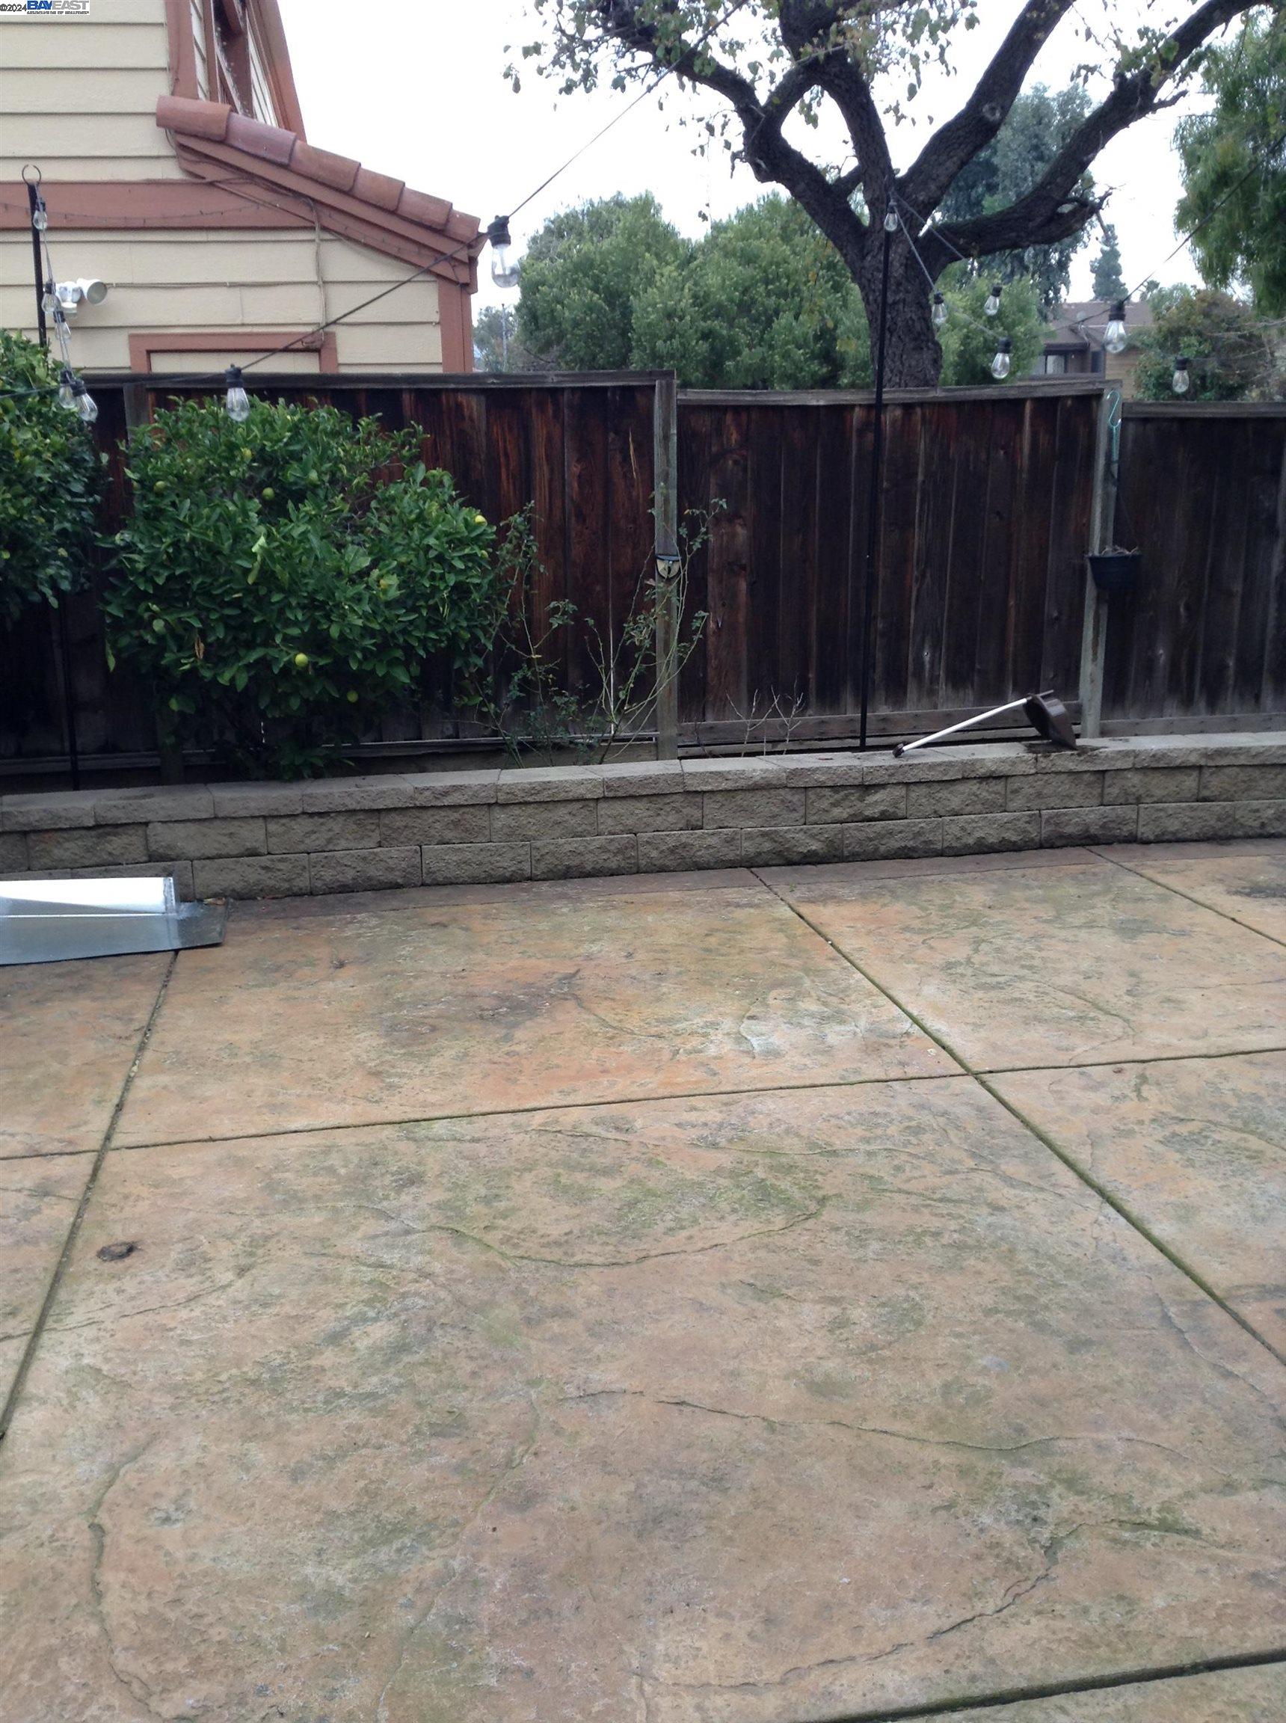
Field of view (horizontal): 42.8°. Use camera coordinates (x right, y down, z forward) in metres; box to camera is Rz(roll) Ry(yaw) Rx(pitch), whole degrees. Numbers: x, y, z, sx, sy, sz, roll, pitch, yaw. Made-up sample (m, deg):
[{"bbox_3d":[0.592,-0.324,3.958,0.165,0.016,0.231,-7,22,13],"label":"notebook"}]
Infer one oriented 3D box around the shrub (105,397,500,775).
[{"bbox_3d":[-1.230,-0.944,6.019,1.421,1.465,1.150,-3,13,-10],"label":"shrub"}]

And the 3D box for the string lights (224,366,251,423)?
[{"bbox_3d":[-0.854,-0.984,3.450,0.050,0.122,0.050,-3,13,-10],"label":"string lights"}]

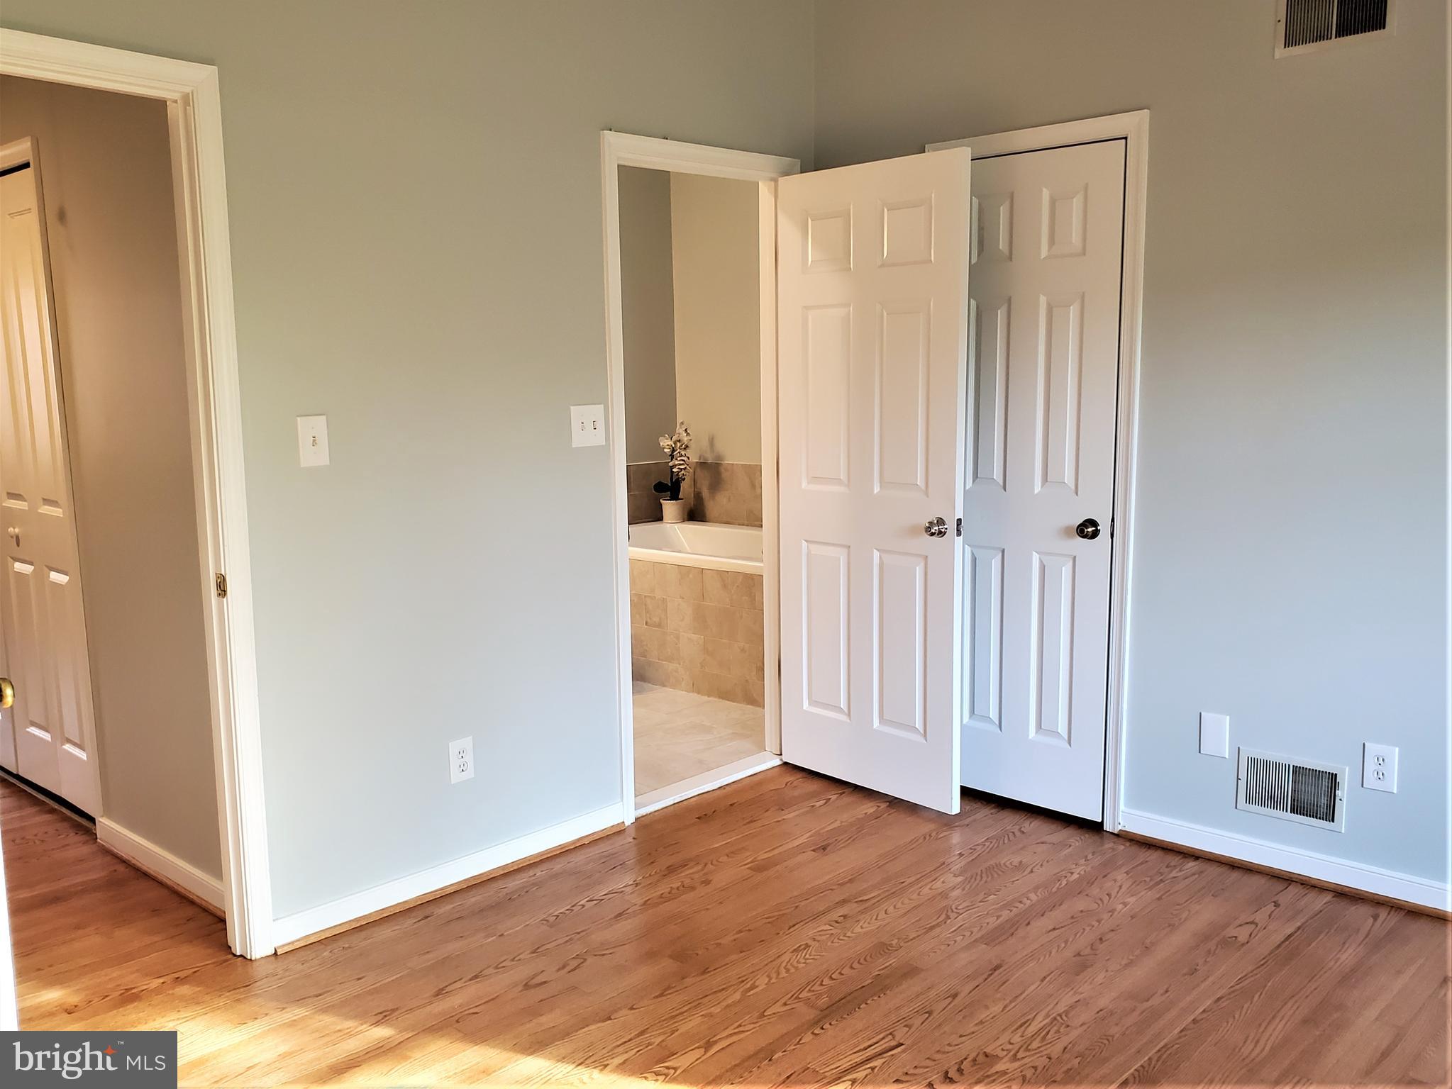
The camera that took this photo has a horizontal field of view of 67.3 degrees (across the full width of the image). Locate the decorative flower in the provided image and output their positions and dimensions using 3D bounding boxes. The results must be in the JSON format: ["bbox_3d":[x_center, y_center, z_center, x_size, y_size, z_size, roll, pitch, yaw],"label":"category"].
[{"bbox_3d":[-0.257,-0.468,5.550,0.148,0.317,0.139,5,11,37],"label":"decorative flower"}]

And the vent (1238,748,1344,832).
[{"bbox_3d":[1.522,0.664,2.950,0.267,0.180,0.016,6,11,42],"label":"vent"}]

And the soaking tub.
[{"bbox_3d":[0.072,0.222,5.071,1.505,0.446,0.792,5,11,37],"label":"soaking tub"}]

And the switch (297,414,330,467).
[{"bbox_3d":[-0.994,-0.251,2.639,0.071,0.121,0.012,-9,11,-43],"label":"switch"}]

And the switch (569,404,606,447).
[{"bbox_3d":[-0.398,-0.347,3.192,0.118,0.118,0.012,-9,11,-43],"label":"switch"}]

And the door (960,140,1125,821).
[{"bbox_3d":[0.930,-0.170,3.395,0.586,2.003,0.040,6,11,42],"label":"door"}]

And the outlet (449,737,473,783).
[{"bbox_3d":[-0.724,0.596,3.006,0.070,0.117,0.010,-9,11,-43],"label":"outlet"}]

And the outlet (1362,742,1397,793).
[{"bbox_3d":[1.676,0.575,2.798,0.076,0.119,0.010,6,11,42],"label":"outlet"}]

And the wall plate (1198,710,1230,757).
[{"bbox_3d":[1.374,0.538,3.071,0.078,0.120,0.009,6,11,42],"label":"wall plate"}]

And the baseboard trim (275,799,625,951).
[{"bbox_3d":[-0.710,0.906,3.052,1.089,0.092,0.022,-9,11,-43],"label":"baseboard trim"}]

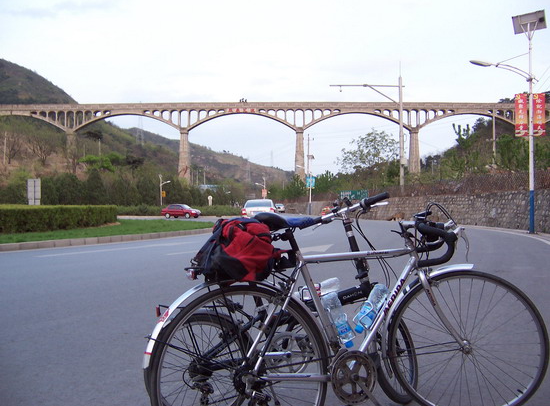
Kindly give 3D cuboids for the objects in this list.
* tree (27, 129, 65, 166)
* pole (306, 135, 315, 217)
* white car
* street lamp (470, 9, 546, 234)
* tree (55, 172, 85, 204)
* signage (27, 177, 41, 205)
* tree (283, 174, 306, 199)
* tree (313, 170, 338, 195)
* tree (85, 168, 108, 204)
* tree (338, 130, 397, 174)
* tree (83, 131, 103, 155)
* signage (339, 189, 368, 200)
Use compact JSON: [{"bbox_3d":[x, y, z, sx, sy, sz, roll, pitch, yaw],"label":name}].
[{"bbox_3d":[-51.671,-12.496,118.000,8.500,8.200,8.000,0,-1,0],"label":"tree"},{"bbox_3d":[5.351,-4.296,79.000,1.100,12.400,0.700,0,-1,0],"label":"pole"},{"bbox_3d":[-0.830,0.580,28.800,1.740,1.460,4.500,0,-1,2],"label":"white car"},{"bbox_3d":[9.267,-3.234,20.800,3.000,8.900,1.100,0,-1,7],"label":"street lamp"},{"bbox_3d":[-30.584,-1.860,78.000,4.400,5.200,4.200,0,-1,0],"label":"tree"},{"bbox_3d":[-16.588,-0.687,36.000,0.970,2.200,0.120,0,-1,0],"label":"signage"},{"bbox_3d":[3.535,-2.719,95.000,4.400,4.500,4.200,0,-1,0],"label":"tree"},{"bbox_3d":[7.708,-3.205,80.000,3.500,3.800,3.400,0,-1,0],"label":"tree"},{"bbox_3d":[-26.566,-2.158,78.000,3.600,5.700,3.500,0,-1,0],"label":"tree"},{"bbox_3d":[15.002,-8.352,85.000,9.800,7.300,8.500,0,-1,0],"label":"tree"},{"bbox_3d":[-44.572,-14.776,128.000,5.000,6.200,4.800,0,-1,0],"label":"tree"},{"bbox_3d":[8.798,-0.885,58.000,3.200,1.200,0.150,0,-1,6],"label":"signage"}]

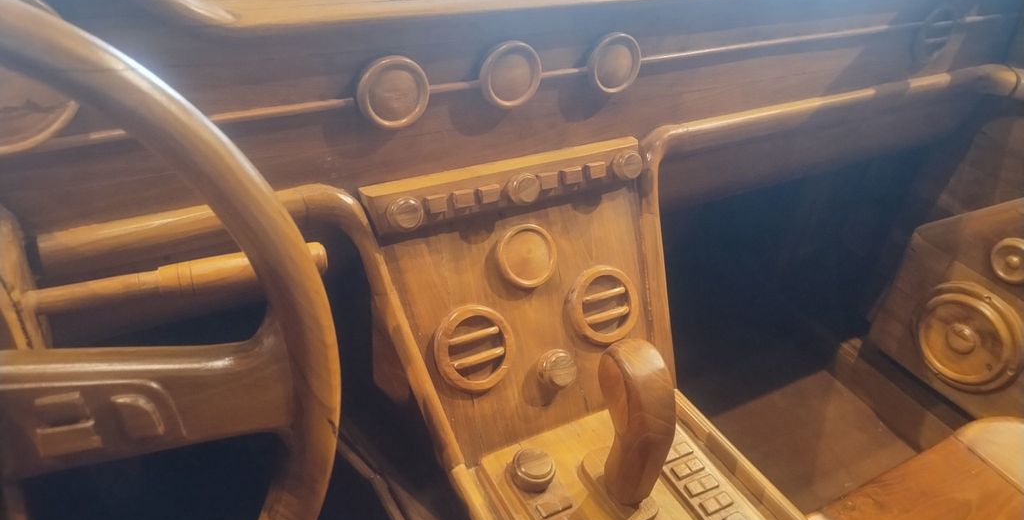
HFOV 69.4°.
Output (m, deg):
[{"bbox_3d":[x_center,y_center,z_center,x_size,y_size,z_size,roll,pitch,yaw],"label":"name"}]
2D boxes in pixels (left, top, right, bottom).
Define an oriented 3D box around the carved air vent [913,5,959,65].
[{"bbox_3d":[0.488,-0.260,0.853,0.064,0.064,0.014,-15,29,-28],"label":"carved air vent"}]

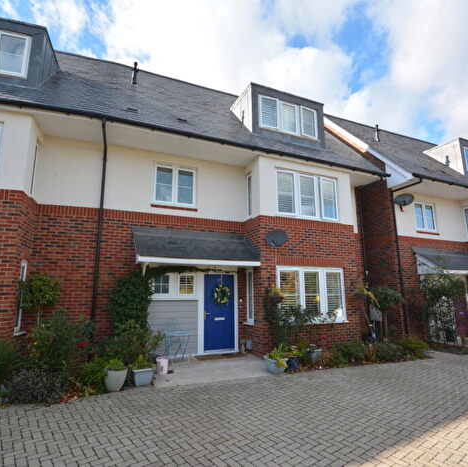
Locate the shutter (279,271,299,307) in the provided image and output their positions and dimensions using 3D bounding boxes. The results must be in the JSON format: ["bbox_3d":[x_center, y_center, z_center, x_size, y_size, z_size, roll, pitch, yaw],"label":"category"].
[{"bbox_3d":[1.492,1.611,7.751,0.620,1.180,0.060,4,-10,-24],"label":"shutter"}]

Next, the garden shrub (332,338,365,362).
[{"bbox_3d":[2.912,2.968,7.420,0.700,0.500,0.580,4,-10,-24],"label":"garden shrub"}]

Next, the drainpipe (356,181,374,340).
[{"bbox_3d":[4.495,0.896,9.927,0.090,5.200,0.090,4,-10,-24],"label":"drainpipe"}]

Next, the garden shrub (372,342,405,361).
[{"bbox_3d":[3.750,2.830,7.070,0.680,0.410,0.560,4,-11,-24],"label":"garden shrub"}]

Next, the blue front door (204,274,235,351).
[{"bbox_3d":[-0.360,2.035,7.594,0.870,1.920,0.070,4,-11,-24],"label":"blue front door"}]

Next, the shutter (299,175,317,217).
[{"bbox_3d":[2.079,-1.057,8.199,0.540,1.160,0.060,4,-11,-24],"label":"shutter"}]

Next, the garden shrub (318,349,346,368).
[{"bbox_3d":[2.178,2.753,6.451,0.660,0.420,0.560,4,-10,-23],"label":"garden shrub"}]

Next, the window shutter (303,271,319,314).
[{"bbox_3d":[2.075,1.599,7.725,0.520,1.160,0.060,4,-11,-24],"label":"window shutter"}]

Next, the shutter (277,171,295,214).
[{"bbox_3d":[1.419,-1.130,8.039,0.590,1.250,0.070,4,-10,-23],"label":"shutter"}]

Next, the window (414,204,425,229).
[{"bbox_3d":[6.757,-0.619,10.625,0.480,0.920,0.080,4,-10,-23],"label":"window"}]

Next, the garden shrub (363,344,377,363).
[{"bbox_3d":[3.456,3.055,7.439,0.340,0.400,0.340,4,-10,-24],"label":"garden shrub"}]

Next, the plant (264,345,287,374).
[{"bbox_3d":[0.888,2.651,6.171,0.360,0.550,0.540,4,-10,-24],"label":"plant"}]

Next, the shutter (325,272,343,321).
[{"bbox_3d":[2.788,1.766,8.175,0.600,1.360,0.070,4,-10,-23],"label":"shutter"}]

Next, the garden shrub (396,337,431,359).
[{"bbox_3d":[4.708,3.003,7.650,0.950,0.520,0.750,4,-10,-23],"label":"garden shrub"}]

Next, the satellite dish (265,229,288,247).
[{"bbox_3d":[1.024,0.092,7.028,0.550,0.450,0.330,-4,-10,18],"label":"satellite dish"}]

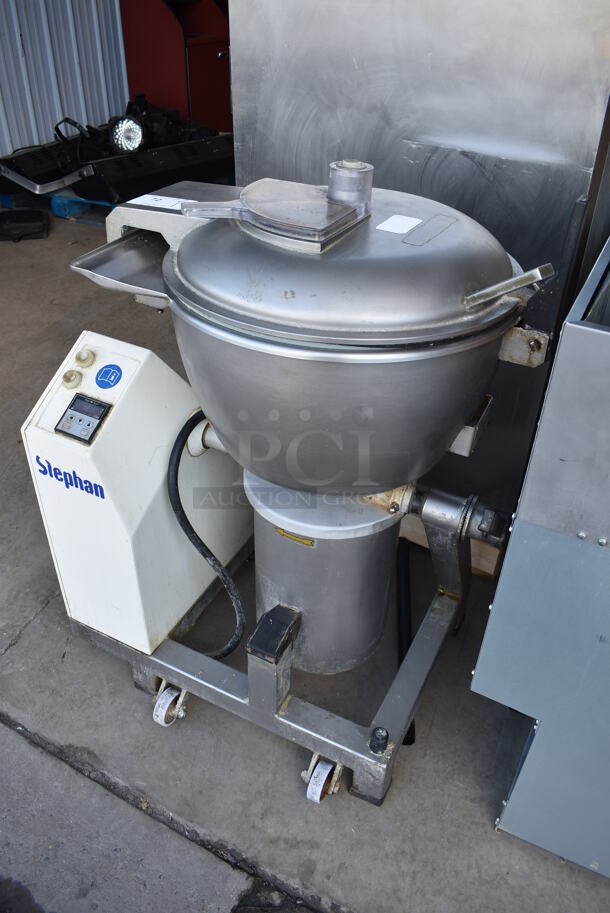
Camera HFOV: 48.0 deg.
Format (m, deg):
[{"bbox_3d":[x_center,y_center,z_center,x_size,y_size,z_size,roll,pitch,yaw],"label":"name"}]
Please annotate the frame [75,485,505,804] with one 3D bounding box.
[{"bbox_3d":[-0.043,0.217,1.417,0.816,0.582,0.573,17,38,22],"label":"frame"}]

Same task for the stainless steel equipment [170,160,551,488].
[{"bbox_3d":[0.061,-0.172,1.121,0.586,0.573,0.573,17,38,22],"label":"stainless steel equipment"}]

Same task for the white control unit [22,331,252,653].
[{"bbox_3d":[-0.292,0.011,1.467,0.225,0.597,0.500,17,38,22],"label":"white control unit"}]

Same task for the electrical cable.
[{"bbox_3d":[-0.182,0.196,1.390,0.134,0.604,0.159,17,38,22],"label":"electrical cable"}]

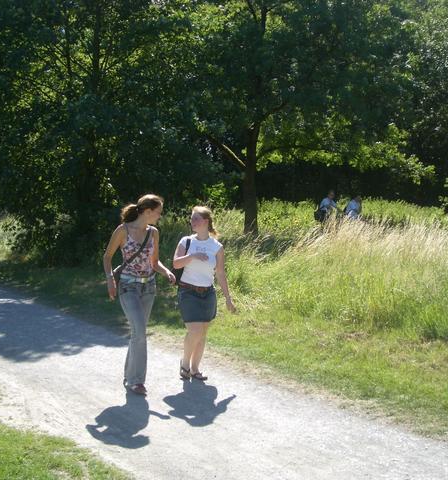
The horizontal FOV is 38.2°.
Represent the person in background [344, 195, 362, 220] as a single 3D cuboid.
[{"bbox_3d":[4.042,-0.571,20.244,0.420,1.700,0.500,1,3,10],"label":"person in background"}]

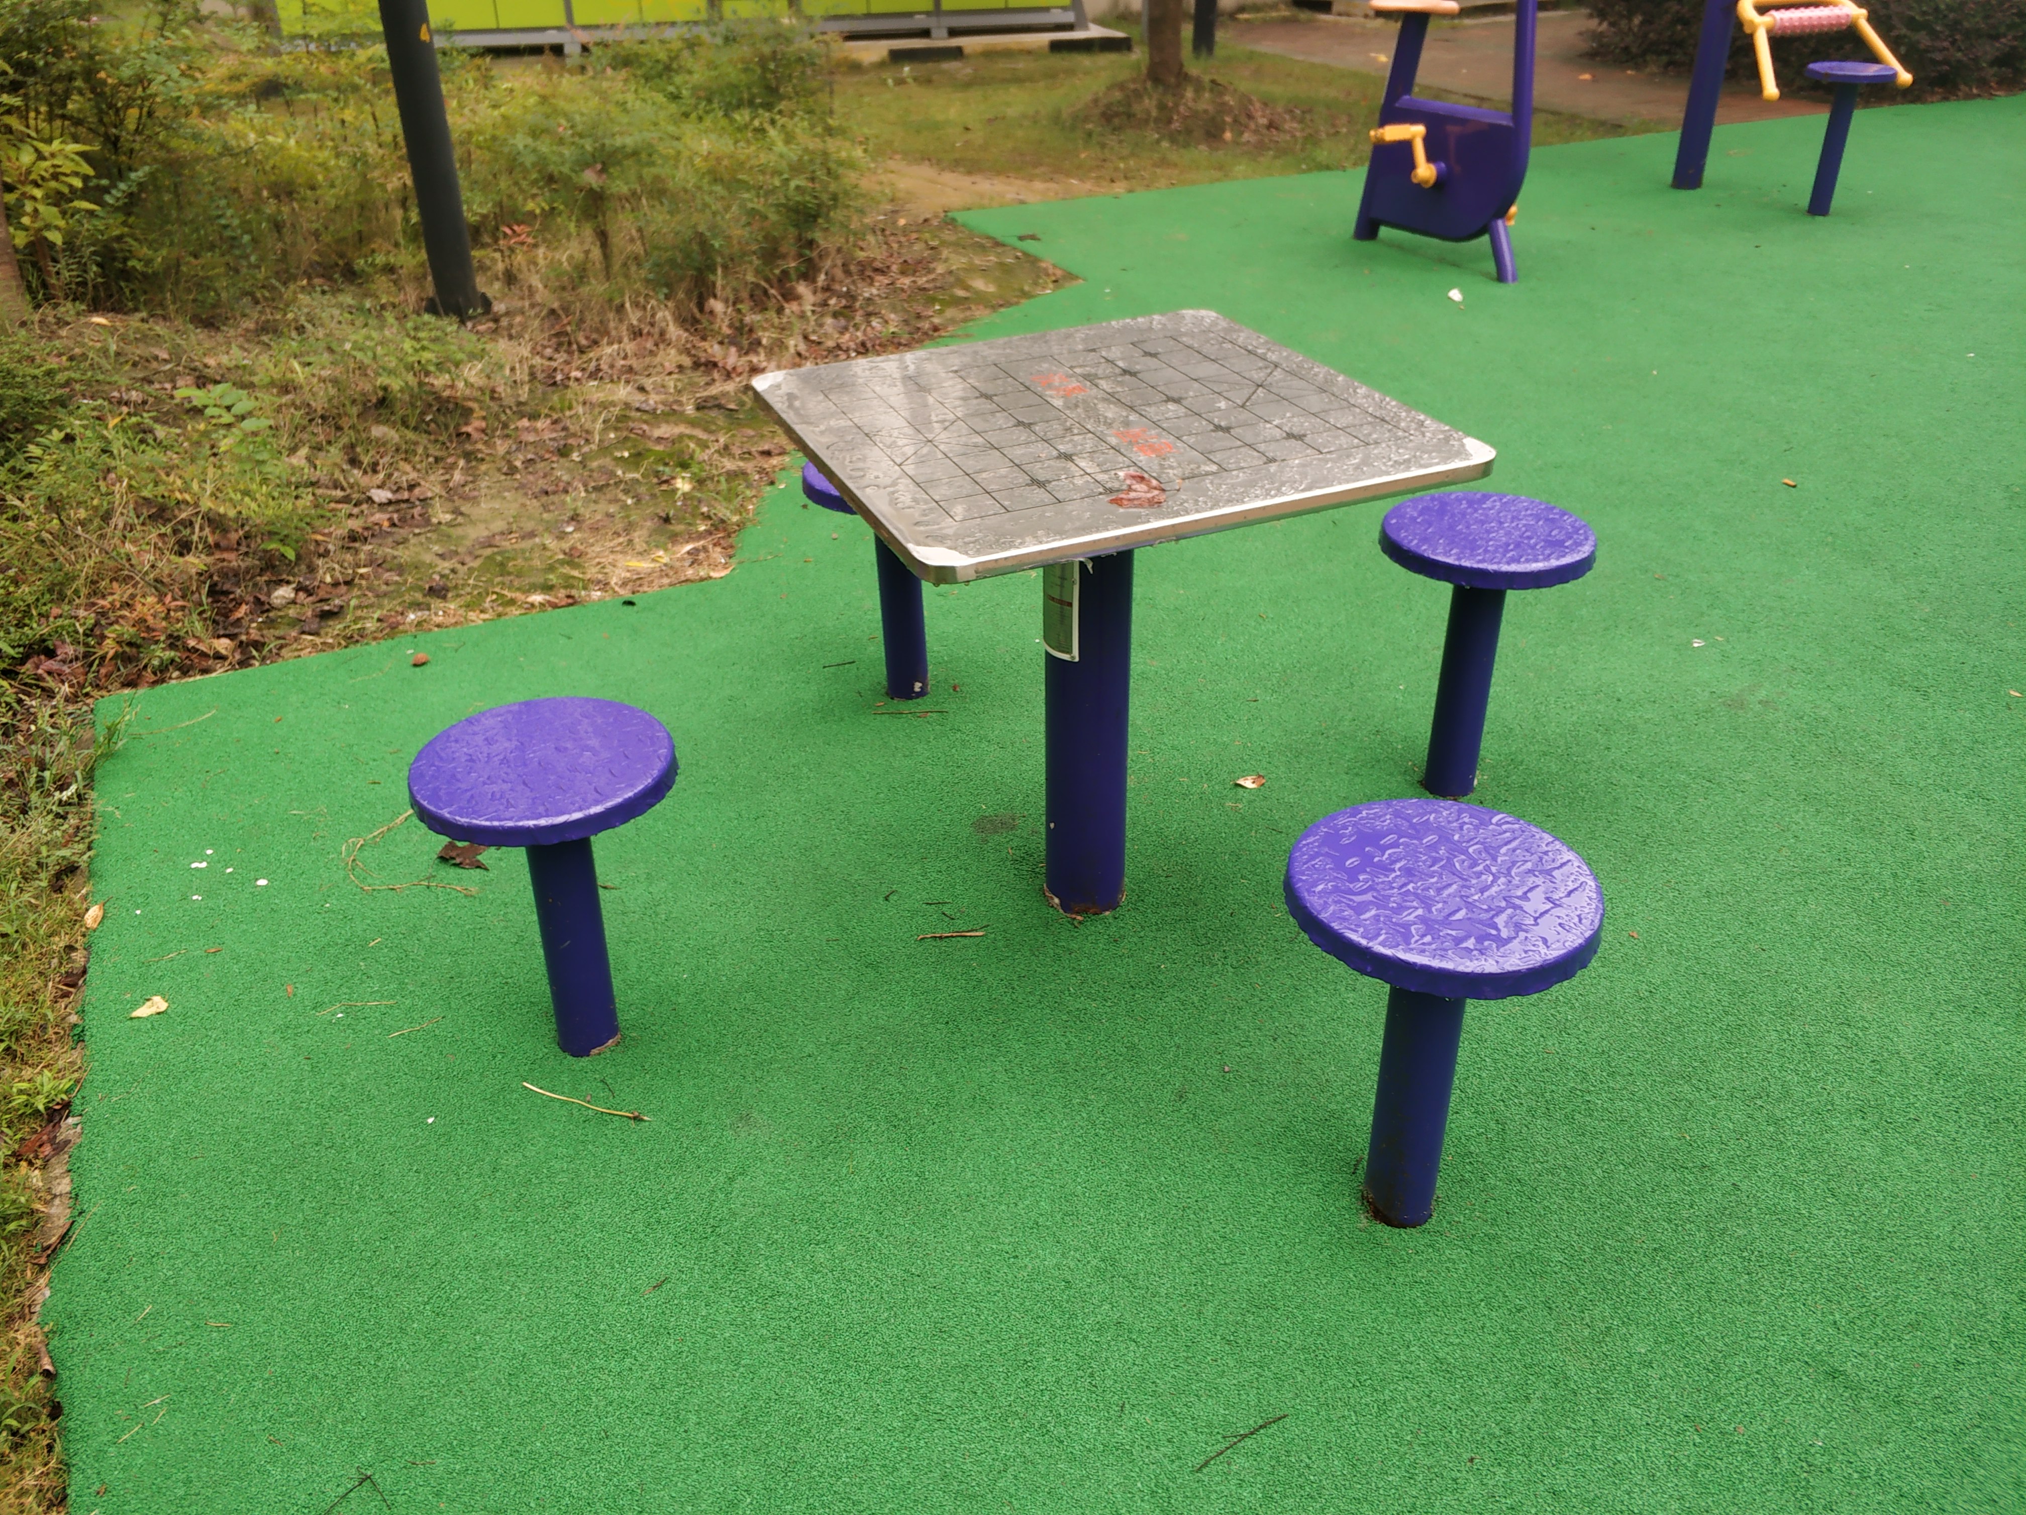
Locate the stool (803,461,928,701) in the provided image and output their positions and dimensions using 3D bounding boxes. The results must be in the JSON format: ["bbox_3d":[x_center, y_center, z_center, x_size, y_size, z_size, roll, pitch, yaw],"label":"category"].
[{"bbox_3d":[-0.196,-0.315,2.763,0.297,0.434,0.297,-2,31,0],"label":"stool"}]

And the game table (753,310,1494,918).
[{"bbox_3d":[0.110,-0.117,2.128,0.697,0.717,0.718,-14,32,-18],"label":"game table"}]

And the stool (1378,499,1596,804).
[{"bbox_3d":[0.702,-0.144,2.409,0.297,0.434,0.297,-2,31,0],"label":"stool"}]

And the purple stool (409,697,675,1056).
[{"bbox_3d":[-0.537,0.185,1.944,0.297,0.434,0.297,-2,31,0],"label":"purple stool"}]

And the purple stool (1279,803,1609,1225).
[{"bbox_3d":[0.432,0.307,1.666,0.297,0.434,0.297,-2,31,0],"label":"purple stool"}]

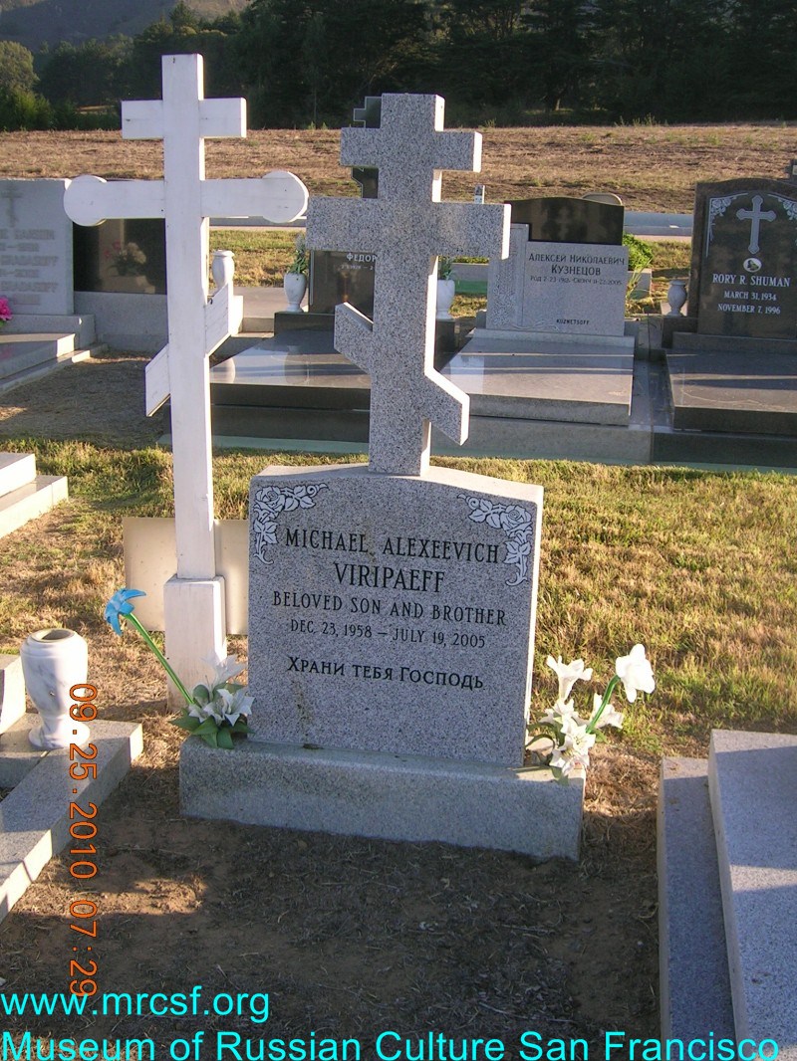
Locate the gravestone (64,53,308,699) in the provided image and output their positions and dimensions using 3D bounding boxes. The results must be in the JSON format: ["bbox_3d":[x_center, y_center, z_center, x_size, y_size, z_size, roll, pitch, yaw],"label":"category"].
[{"bbox_3d":[-0.530,-0.355,3.482,0.618,1.660,0.140,1,9,7],"label":"gravestone"}]

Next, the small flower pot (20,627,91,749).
[{"bbox_3d":[-0.800,0.368,3.172,0.157,0.255,0.157,2,13,0],"label":"small flower pot"}]

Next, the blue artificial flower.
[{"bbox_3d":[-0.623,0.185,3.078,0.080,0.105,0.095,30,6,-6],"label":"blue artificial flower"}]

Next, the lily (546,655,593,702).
[{"bbox_3d":[0.374,0.324,2.954,0.100,0.100,0.090,3,14,10],"label":"lily"}]

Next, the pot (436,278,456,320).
[{"bbox_3d":[0.304,-1.518,8.866,0.148,0.280,0.148,3,14,10],"label":"pot"}]

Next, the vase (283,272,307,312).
[{"bbox_3d":[-0.686,-1.585,8.990,0.150,0.275,0.150,0,14,0],"label":"vase"}]

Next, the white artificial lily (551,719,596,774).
[{"bbox_3d":[0.380,0.469,2.933,0.100,0.126,0.080,0,-15,-3],"label":"white artificial lily"}]

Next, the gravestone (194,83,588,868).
[{"bbox_3d":[-0.002,-0.117,2.913,0.891,1.573,0.260,4,14,9],"label":"gravestone"}]

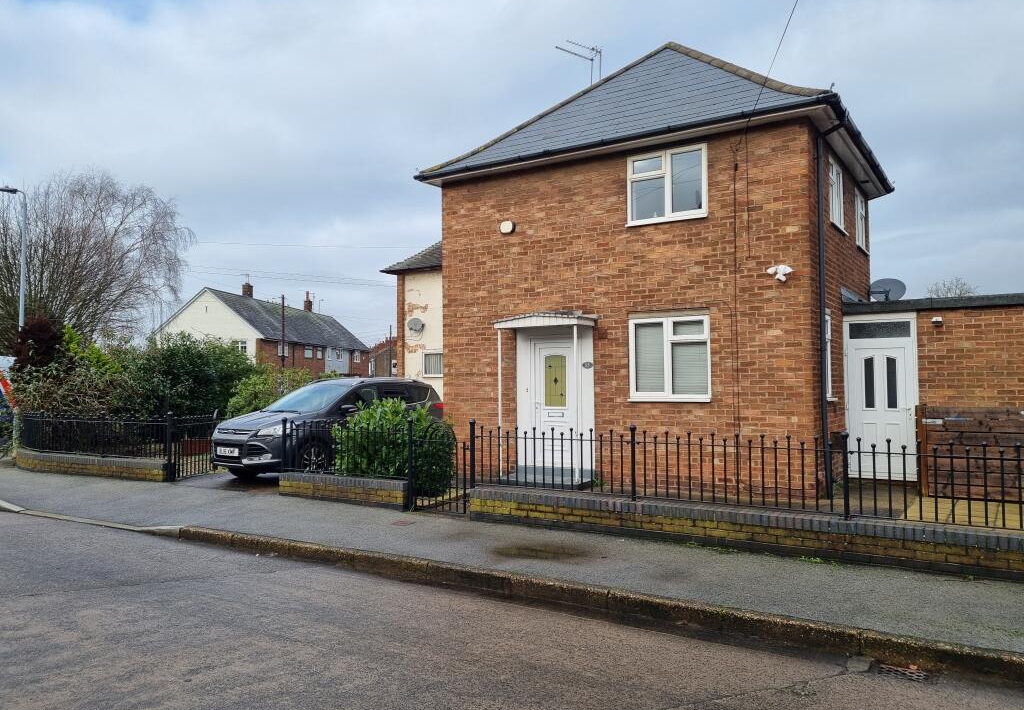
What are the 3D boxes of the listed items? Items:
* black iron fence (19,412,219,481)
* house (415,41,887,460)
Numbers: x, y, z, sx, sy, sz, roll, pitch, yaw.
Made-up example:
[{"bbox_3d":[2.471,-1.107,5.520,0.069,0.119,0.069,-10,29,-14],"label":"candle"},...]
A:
[{"bbox_3d":[-7.446,1.546,14.075,5.500,1.120,0.900,-2,-3,33],"label":"black iron fence"},{"bbox_3d":[2.678,-1.813,13.337,6.500,7.500,5.900,-2,-3,33],"label":"house"}]

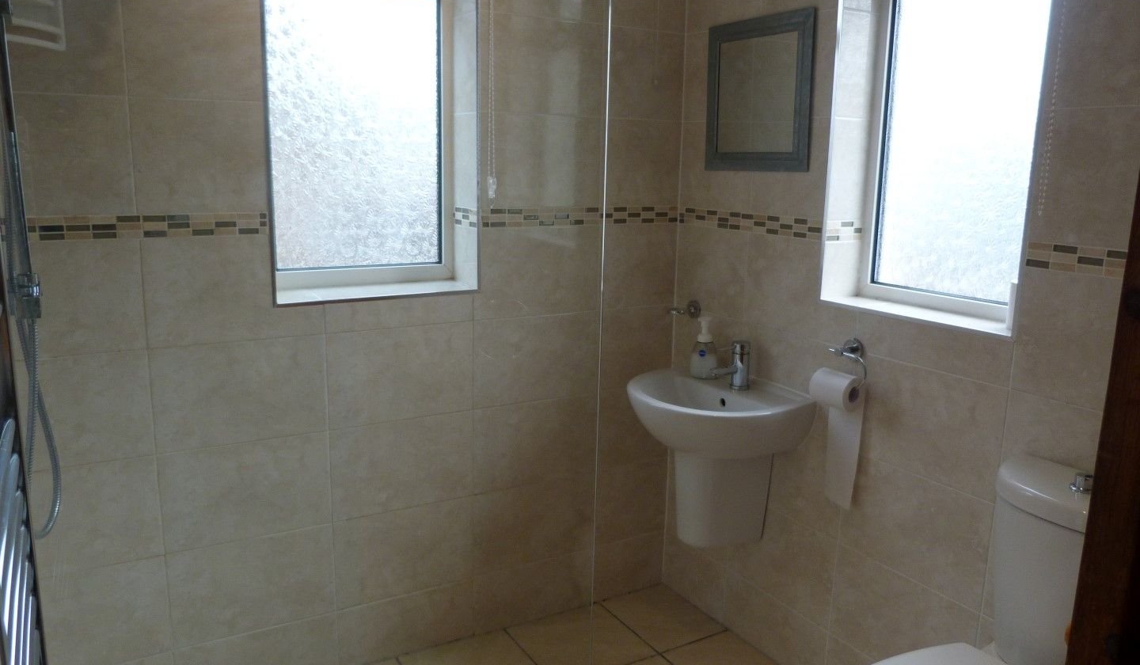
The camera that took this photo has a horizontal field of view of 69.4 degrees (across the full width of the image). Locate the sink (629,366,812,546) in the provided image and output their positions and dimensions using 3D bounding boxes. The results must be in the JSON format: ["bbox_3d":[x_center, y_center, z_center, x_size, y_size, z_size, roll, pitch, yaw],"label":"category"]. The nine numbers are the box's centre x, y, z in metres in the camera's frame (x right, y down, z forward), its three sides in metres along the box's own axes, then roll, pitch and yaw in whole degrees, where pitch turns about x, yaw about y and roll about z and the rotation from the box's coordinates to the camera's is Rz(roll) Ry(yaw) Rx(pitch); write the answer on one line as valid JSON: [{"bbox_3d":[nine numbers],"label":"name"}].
[{"bbox_3d":[0.357,0.374,2.248,0.405,0.455,0.480,-5,13,-30],"label":"sink"}]

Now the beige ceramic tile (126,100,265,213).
[{"bbox_3d":[-0.834,-0.396,1.868,0.278,0.249,0.010,-5,13,-30],"label":"beige ceramic tile"}]

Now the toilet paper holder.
[{"bbox_3d":[0.677,0.073,1.974,0.060,0.112,0.128,-5,13,-30],"label":"toilet paper holder"}]

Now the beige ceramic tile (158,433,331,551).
[{"bbox_3d":[-0.796,0.391,2.048,0.399,0.250,0.010,-5,13,-30],"label":"beige ceramic tile"}]

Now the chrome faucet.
[{"bbox_3d":[0.431,0.091,2.207,0.124,0.130,0.050,-5,13,-30],"label":"chrome faucet"}]

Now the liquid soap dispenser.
[{"bbox_3d":[0.384,0.044,2.338,0.073,0.170,0.060,6,12,24],"label":"liquid soap dispenser"}]

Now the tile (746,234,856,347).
[{"bbox_3d":[0.597,-0.117,2.153,0.010,0.245,0.399,-5,13,-30],"label":"tile"}]

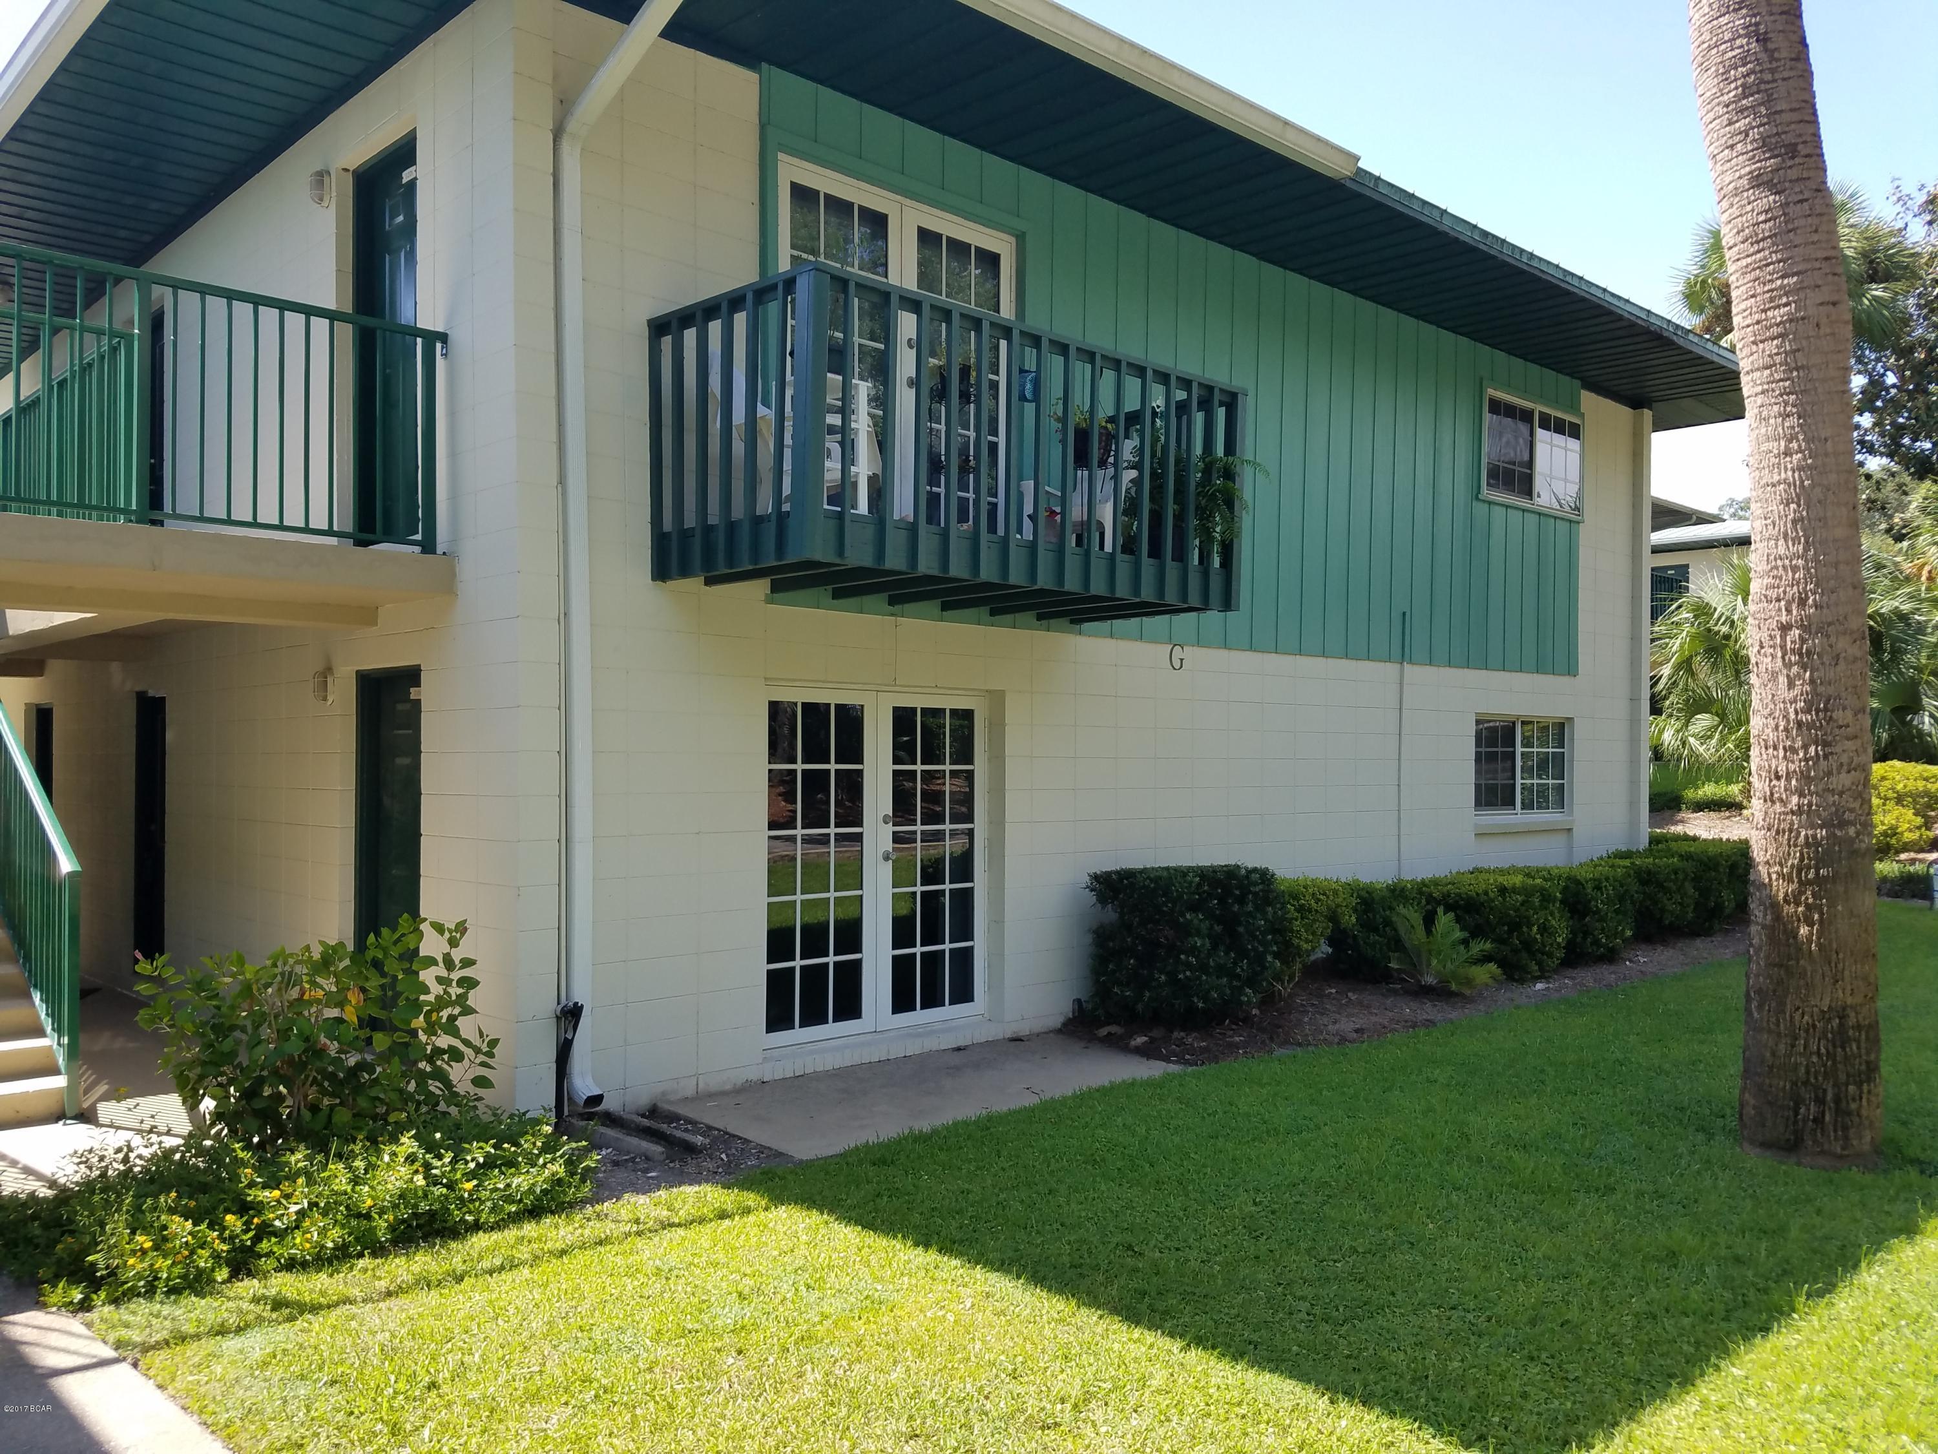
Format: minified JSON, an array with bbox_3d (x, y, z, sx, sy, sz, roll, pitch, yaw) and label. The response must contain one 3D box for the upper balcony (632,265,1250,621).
[{"bbox_3d":[0.000,-1.325,7.790,3.070,1.310,1.340,1,-2,-42],"label":"upper balcony"}]

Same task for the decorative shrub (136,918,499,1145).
[{"bbox_3d":[-2.747,1.308,6.150,1.400,1.000,1.200,1,-2,-42],"label":"decorative shrub"}]

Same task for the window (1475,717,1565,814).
[{"bbox_3d":[4.936,0.357,13.069,1.650,0.890,0.130,1,-2,-42],"label":"window"}]

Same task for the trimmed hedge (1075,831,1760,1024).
[{"bbox_3d":[4.374,1.398,11.613,9.000,0.980,1.100,1,-2,-42],"label":"trimmed hedge"}]

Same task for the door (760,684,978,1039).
[{"bbox_3d":[-0.508,0.766,8.327,1.650,1.950,0.130,1,-2,-42],"label":"door"}]

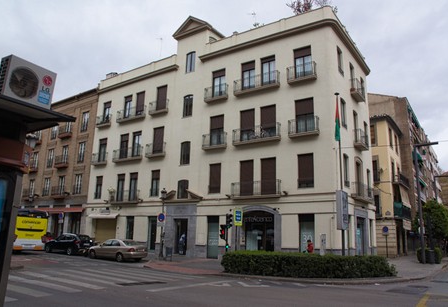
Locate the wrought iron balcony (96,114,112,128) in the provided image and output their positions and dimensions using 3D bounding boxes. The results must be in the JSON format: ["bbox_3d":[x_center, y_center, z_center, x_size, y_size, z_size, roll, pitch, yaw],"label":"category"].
[{"bbox_3d":[-11.920,-3.190,34.404,1.557,1.093,0.480,-7,-16,33],"label":"wrought iron balcony"}]

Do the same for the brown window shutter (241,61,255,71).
[{"bbox_3d":[1.909,-6.651,26.444,1.140,0.656,0.060,-7,-16,33],"label":"brown window shutter"}]

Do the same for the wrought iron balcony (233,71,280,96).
[{"bbox_3d":[2.329,-4.888,24.443,3.380,1.100,0.500,-7,-15,33],"label":"wrought iron balcony"}]

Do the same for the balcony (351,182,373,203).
[{"bbox_3d":[9.931,2.856,24.639,0.480,1.070,3.581,-8,-16,35],"label":"balcony"}]

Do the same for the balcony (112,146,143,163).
[{"bbox_3d":[-8.751,0.120,31.435,3.334,1.186,0.480,-7,-16,33],"label":"balcony"}]

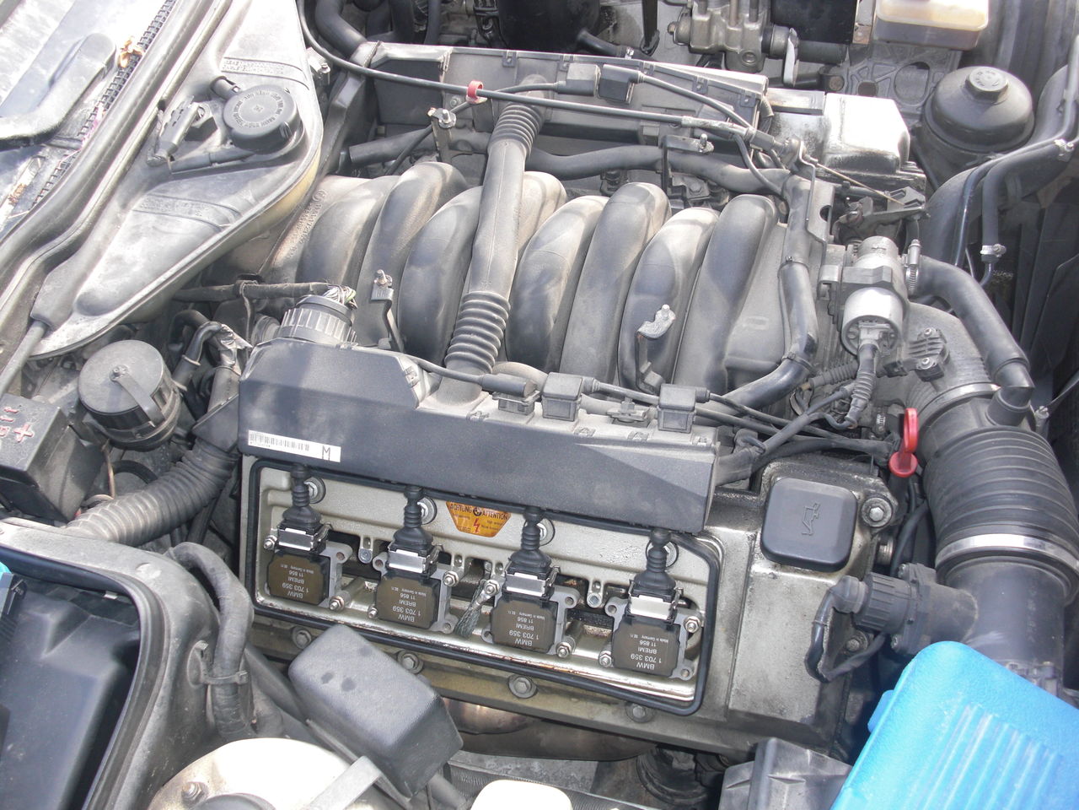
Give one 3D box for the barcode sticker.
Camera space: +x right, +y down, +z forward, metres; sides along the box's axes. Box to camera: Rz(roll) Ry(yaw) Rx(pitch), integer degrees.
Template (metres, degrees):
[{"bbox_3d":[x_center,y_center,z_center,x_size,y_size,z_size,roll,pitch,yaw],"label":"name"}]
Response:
[{"bbox_3d":[-0.191,0.032,0.875,0.079,0.013,0.001,9,14,12],"label":"barcode sticker"}]

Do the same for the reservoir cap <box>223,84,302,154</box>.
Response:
[{"bbox_3d":[-0.244,-0.251,0.990,0.065,0.023,0.065,-1,58,2],"label":"reservoir cap"}]

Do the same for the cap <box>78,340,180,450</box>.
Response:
[{"bbox_3d":[-0.336,-0.010,0.927,0.069,0.052,0.069,-1,58,2],"label":"cap"}]

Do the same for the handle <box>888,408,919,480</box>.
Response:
[{"bbox_3d":[0.270,0.025,0.823,0.021,0.065,0.023,6,53,16],"label":"handle"}]

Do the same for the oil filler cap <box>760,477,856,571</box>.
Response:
[{"bbox_3d":[0.195,0.086,0.810,0.064,0.062,0.022,9,14,12],"label":"oil filler cap"}]

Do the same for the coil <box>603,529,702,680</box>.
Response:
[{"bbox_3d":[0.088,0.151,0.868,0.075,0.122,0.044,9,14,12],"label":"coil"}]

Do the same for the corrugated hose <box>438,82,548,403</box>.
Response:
[{"bbox_3d":[-0.034,-0.152,0.931,0.052,0.055,0.325,5,58,10],"label":"corrugated hose"}]

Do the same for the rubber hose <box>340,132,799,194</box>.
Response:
[{"bbox_3d":[0.022,-0.229,1.058,0.418,0.038,0.042,4,58,10],"label":"rubber hose"}]

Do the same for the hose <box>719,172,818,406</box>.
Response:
[{"bbox_3d":[0.194,-0.099,0.936,0.087,0.045,0.247,3,58,9],"label":"hose"}]

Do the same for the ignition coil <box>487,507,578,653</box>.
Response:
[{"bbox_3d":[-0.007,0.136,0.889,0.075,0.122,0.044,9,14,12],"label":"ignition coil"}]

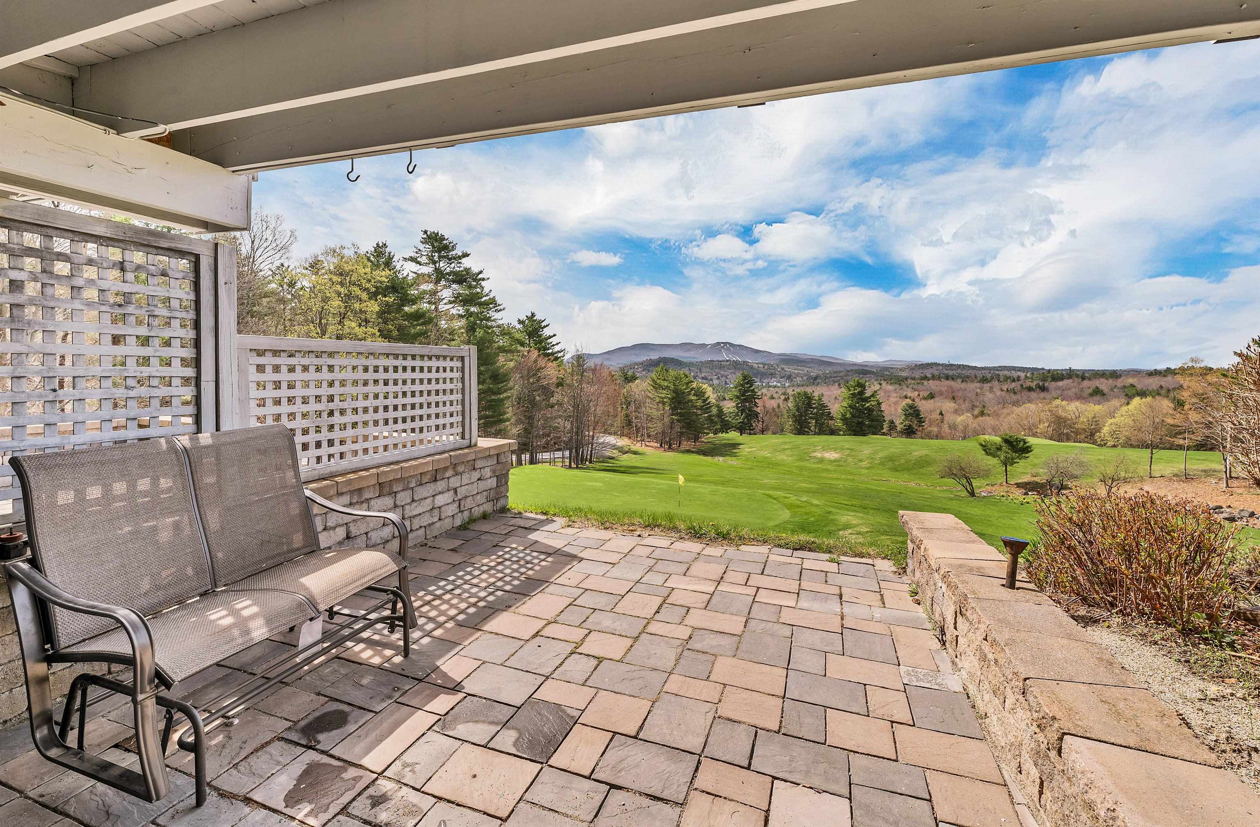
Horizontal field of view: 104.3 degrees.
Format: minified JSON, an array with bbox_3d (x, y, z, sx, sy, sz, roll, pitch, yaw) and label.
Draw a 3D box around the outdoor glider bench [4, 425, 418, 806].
[{"bbox_3d":[-1.445,0.598,1.881,0.813,0.932,1.010,3,5,18],"label":"outdoor glider bench"}]

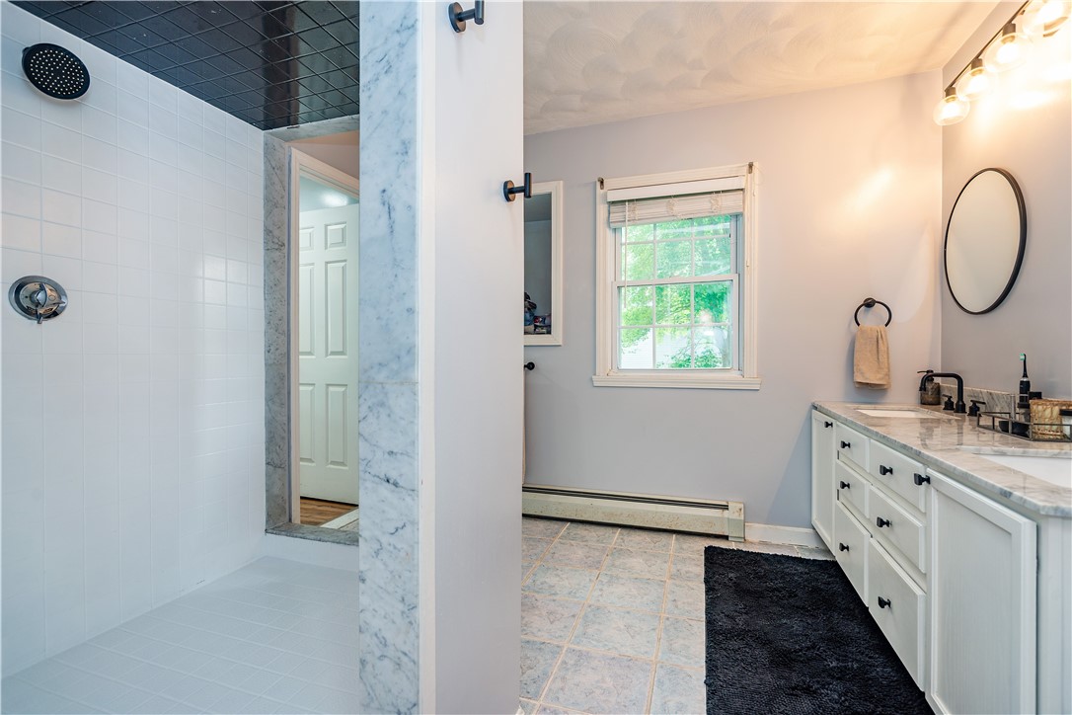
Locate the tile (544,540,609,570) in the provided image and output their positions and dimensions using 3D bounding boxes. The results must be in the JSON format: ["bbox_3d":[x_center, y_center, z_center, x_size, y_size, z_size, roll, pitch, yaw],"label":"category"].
[{"bbox_3d":[0.212,1.016,2.457,0.298,0.010,0.298,0,0,19],"label":"tile"}]

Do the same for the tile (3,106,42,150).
[{"bbox_3d":[-1.665,-0.737,1.534,0.008,0.110,0.109,0,0,19],"label":"tile"}]

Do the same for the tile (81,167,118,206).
[{"bbox_3d":[-1.580,-0.618,1.726,0.008,0.108,0.108,0,0,19],"label":"tile"}]

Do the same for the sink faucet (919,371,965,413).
[{"bbox_3d":[1.788,0.152,2.092,0.167,0.171,0.055,0,0,19],"label":"sink faucet"}]

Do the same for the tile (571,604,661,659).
[{"bbox_3d":[0.305,1.017,1.781,0.300,0.010,0.300,0,0,19],"label":"tile"}]

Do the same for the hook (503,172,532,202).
[{"bbox_3d":[-0.039,-0.418,1.170,0.060,0.069,0.054,0,0,19],"label":"hook"}]

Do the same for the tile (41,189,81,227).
[{"bbox_3d":[-1.615,-0.508,1.623,0.008,0.108,0.108,0,0,19],"label":"tile"}]

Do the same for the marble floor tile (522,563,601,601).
[{"bbox_3d":[0.115,1.018,2.168,0.298,0.010,0.298,0,0,19],"label":"marble floor tile"}]

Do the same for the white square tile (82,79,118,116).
[{"bbox_3d":[-1.594,-0.959,1.739,0.008,0.110,0.109,0,0,19],"label":"white square tile"}]

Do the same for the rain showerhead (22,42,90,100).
[{"bbox_3d":[-1.479,-0.885,1.461,0.065,0.152,0.152,37,16,21],"label":"rain showerhead"}]

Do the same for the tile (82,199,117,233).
[{"bbox_3d":[-1.580,-0.508,1.726,0.008,0.108,0.108,0,0,19],"label":"tile"}]

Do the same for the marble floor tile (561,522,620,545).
[{"bbox_3d":[0.314,1.017,2.745,0.300,0.010,0.300,0,0,19],"label":"marble floor tile"}]

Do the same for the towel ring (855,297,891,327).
[{"bbox_3d":[1.716,-0.217,2.433,0.160,0.168,0.068,0,0,19],"label":"towel ring"}]

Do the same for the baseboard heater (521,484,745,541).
[{"bbox_3d":[0.441,0.911,2.868,1.500,0.195,0.072,0,0,19],"label":"baseboard heater"}]

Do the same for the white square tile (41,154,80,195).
[{"bbox_3d":[-1.615,-0.617,1.622,0.008,0.108,0.108,0,0,19],"label":"white square tile"}]

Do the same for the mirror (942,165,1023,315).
[{"bbox_3d":[1.884,-0.475,2.022,0.024,0.587,0.587,0,0,19],"label":"mirror"}]

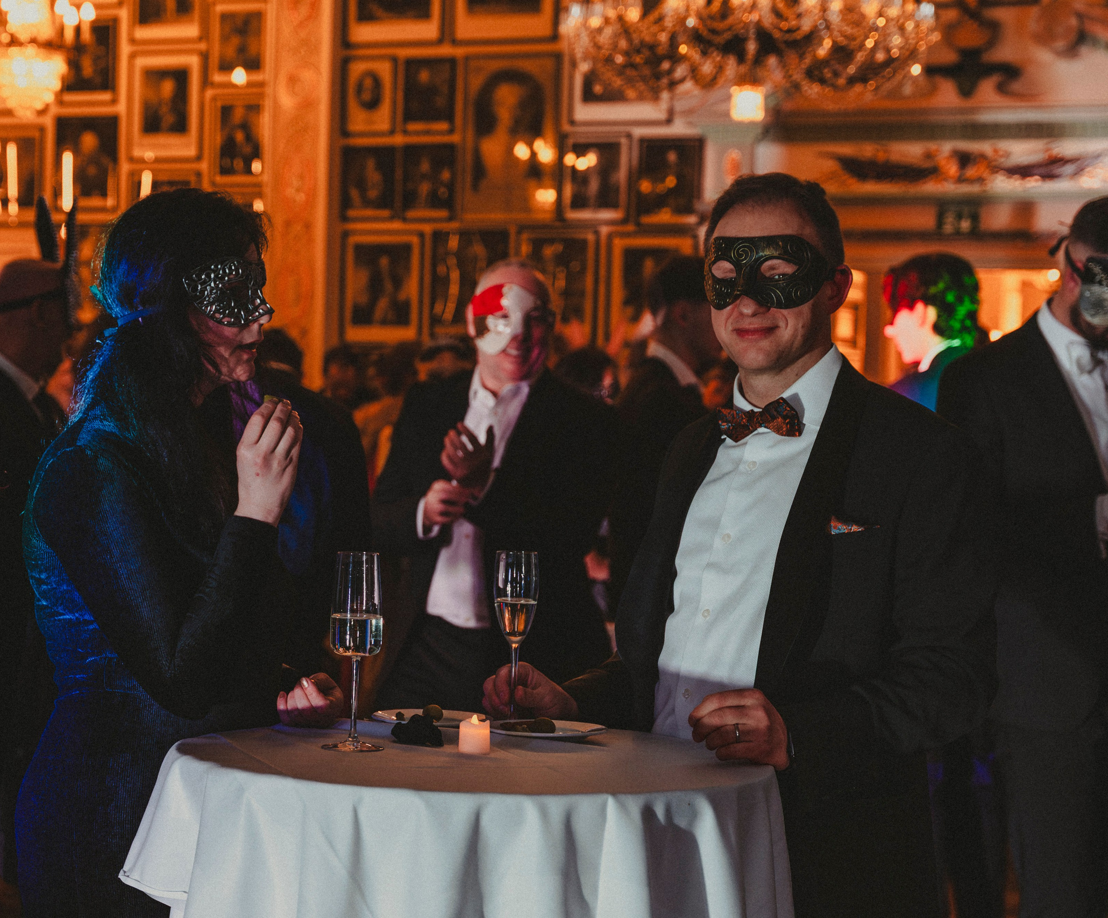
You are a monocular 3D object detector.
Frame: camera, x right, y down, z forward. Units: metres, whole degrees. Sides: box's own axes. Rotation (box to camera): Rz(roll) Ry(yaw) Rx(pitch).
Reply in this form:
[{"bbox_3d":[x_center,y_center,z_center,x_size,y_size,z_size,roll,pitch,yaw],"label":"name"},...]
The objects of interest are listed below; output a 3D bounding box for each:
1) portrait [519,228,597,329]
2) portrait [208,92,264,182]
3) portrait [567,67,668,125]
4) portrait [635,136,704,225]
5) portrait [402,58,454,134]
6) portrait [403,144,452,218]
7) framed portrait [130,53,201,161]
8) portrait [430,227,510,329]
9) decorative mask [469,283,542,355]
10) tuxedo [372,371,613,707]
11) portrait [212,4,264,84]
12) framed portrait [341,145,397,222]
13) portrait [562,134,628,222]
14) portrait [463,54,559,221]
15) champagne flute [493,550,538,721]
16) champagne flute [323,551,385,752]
[{"bbox_3d":[0.021,-0.964,11.048,0.468,0.645,0.035,2,2,19],"label":"portrait"},{"bbox_3d":[-1.733,-1.744,10.839,0.288,0.487,0.040,2,1,17],"label":"portrait"},{"bbox_3d":[0.365,-2.208,11.101,0.604,0.702,0.040,2,1,18],"label":"portrait"},{"bbox_3d":[0.630,-1.517,10.836,0.383,0.486,0.035,2,2,19],"label":"portrait"},{"bbox_3d":[-0.712,-2.061,11.298,0.322,0.440,0.035,2,2,19],"label":"portrait"},{"bbox_3d":[-0.717,-1.571,11.301,0.321,0.443,0.035,2,2,19],"label":"portrait"},{"bbox_3d":[-2.139,-1.939,10.966,0.397,0.577,0.040,2,1,17],"label":"framed portrait"},{"bbox_3d":[-0.475,-0.990,11.219,0.485,0.627,0.035,2,2,19],"label":"portrait"},{"bbox_3d":[-0.091,-0.277,3.930,0.148,0.142,0.085,2,1,7],"label":"decorative mask"},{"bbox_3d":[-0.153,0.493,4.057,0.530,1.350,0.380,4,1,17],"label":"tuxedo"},{"bbox_3d":[-1.883,-2.469,11.841,0.363,0.489,0.040,2,1,18],"label":"portrait"},{"bbox_3d":[-1.077,-1.605,11.575,0.354,0.444,0.040,2,1,18],"label":"framed portrait"},{"bbox_3d":[0.232,-1.574,11.144,0.391,0.497,0.040,2,1,18],"label":"portrait"},{"bbox_3d":[-0.246,-1.825,11.302,0.600,0.956,0.040,2,1,18],"label":"portrait"},{"bbox_3d":[-0.049,0.225,2.520,0.062,0.217,0.062,2,1,0],"label":"champagne flute"},{"bbox_3d":[-0.240,0.234,2.420,0.075,0.238,0.075,2,1,0],"label":"champagne flute"}]

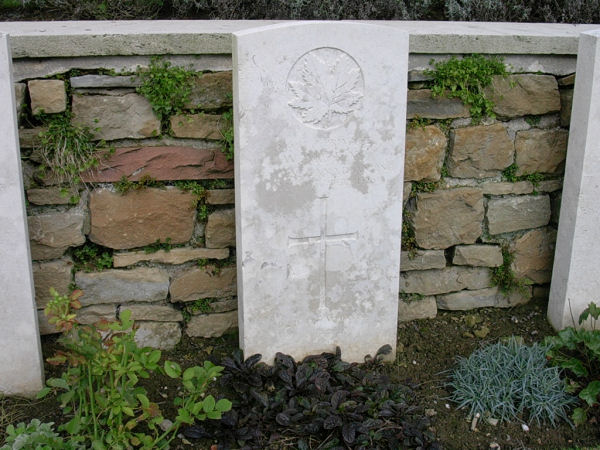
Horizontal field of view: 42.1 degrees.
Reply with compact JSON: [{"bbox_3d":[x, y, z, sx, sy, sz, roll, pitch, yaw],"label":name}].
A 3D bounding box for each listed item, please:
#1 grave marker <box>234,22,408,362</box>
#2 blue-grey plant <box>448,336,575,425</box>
[{"bbox_3d":[0.046,-0.055,1.838,0.381,0.815,0.077,-3,17,-11],"label":"grave marker"},{"bbox_3d":[0.477,0.330,1.779,0.280,0.115,0.260,0,17,0],"label":"blue-grey plant"}]

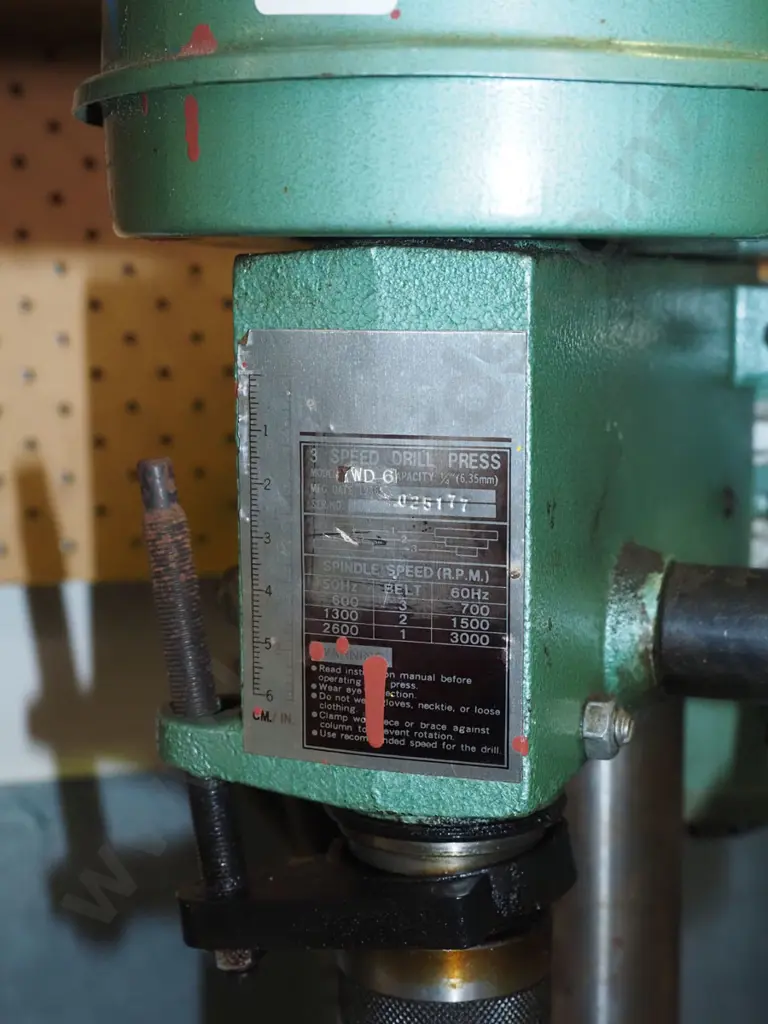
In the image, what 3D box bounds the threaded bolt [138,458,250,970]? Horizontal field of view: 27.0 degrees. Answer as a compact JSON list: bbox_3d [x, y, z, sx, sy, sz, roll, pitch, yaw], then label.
[{"bbox_3d":[-0.036,0.040,0.310,0.008,0.101,0.008,-9,5,-8],"label":"threaded bolt"}]

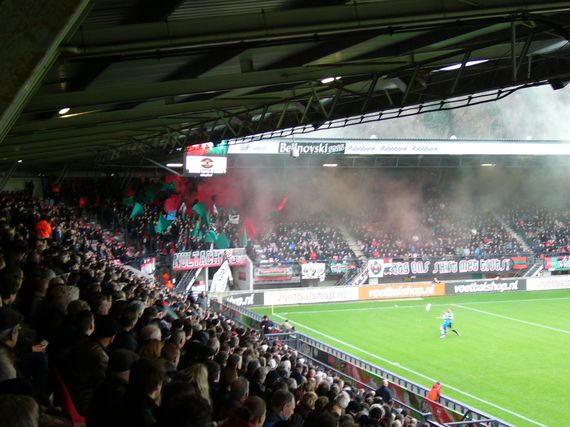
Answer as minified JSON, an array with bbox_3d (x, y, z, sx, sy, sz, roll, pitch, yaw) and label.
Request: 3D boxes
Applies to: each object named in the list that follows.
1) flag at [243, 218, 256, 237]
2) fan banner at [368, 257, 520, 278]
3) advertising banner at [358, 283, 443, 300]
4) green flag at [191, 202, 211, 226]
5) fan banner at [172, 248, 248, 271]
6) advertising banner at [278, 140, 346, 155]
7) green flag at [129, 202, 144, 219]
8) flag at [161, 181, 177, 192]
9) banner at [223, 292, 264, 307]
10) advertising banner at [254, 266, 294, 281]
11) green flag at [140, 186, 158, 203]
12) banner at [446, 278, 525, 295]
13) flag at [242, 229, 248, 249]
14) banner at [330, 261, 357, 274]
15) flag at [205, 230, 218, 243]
[{"bbox_3d":[-2.837,1.277,80.065,1.000,1.660,0.250,-1,2,-10],"label":"flag"},{"bbox_3d":[13.172,4.457,80.463,13.857,1.266,0.080,-1,2,-19],"label":"fan banner"},{"bbox_3d":[8.982,5.949,75.905,7.401,1.000,0.150,-1,2,-19],"label":"advertising banner"},{"bbox_3d":[-6.764,0.081,80.000,1.458,1.944,0.350,-1,2,-14],"label":"green flag"},{"bbox_3d":[-5.599,3.476,75.150,6.573,1.280,0.080,-2,3,-34],"label":"fan banner"},{"bbox_3d":[2.121,-5.009,75.724,5.494,0.864,0.100,-1,2,-19],"label":"advertising banner"},{"bbox_3d":[-11.728,-0.237,78.000,1.264,1.264,0.350,-1,2,-14],"label":"green flag"},{"bbox_3d":[-9.909,-2.296,84.000,1.361,1.021,0.350,-1,2,-14],"label":"flag"},{"bbox_3d":[-3.040,6.185,71.700,3.141,1.000,0.150,-1,2,-19],"label":"banner"},{"bbox_3d":[-0.859,4.780,77.906,3.060,1.040,0.060,-1,2,-18],"label":"advertising banner"},{"bbox_3d":[-11.327,-1.538,82.102,1.240,1.080,0.250,-1,2,-13],"label":"green flag"},{"bbox_3d":[15.945,5.812,78.341,7.353,1.000,0.150,-1,2,-19],"label":"banner"},{"bbox_3d":[-3.130,1.963,78.647,0.390,1.540,0.250,-1,2,-10],"label":"flag"},{"bbox_3d":[4.746,4.398,79.841,2.190,0.960,0.060,-1,2,-18],"label":"banner"},{"bbox_3d":[-5.842,1.828,78.500,1.113,0.954,0.350,-1,2,-14],"label":"flag"}]

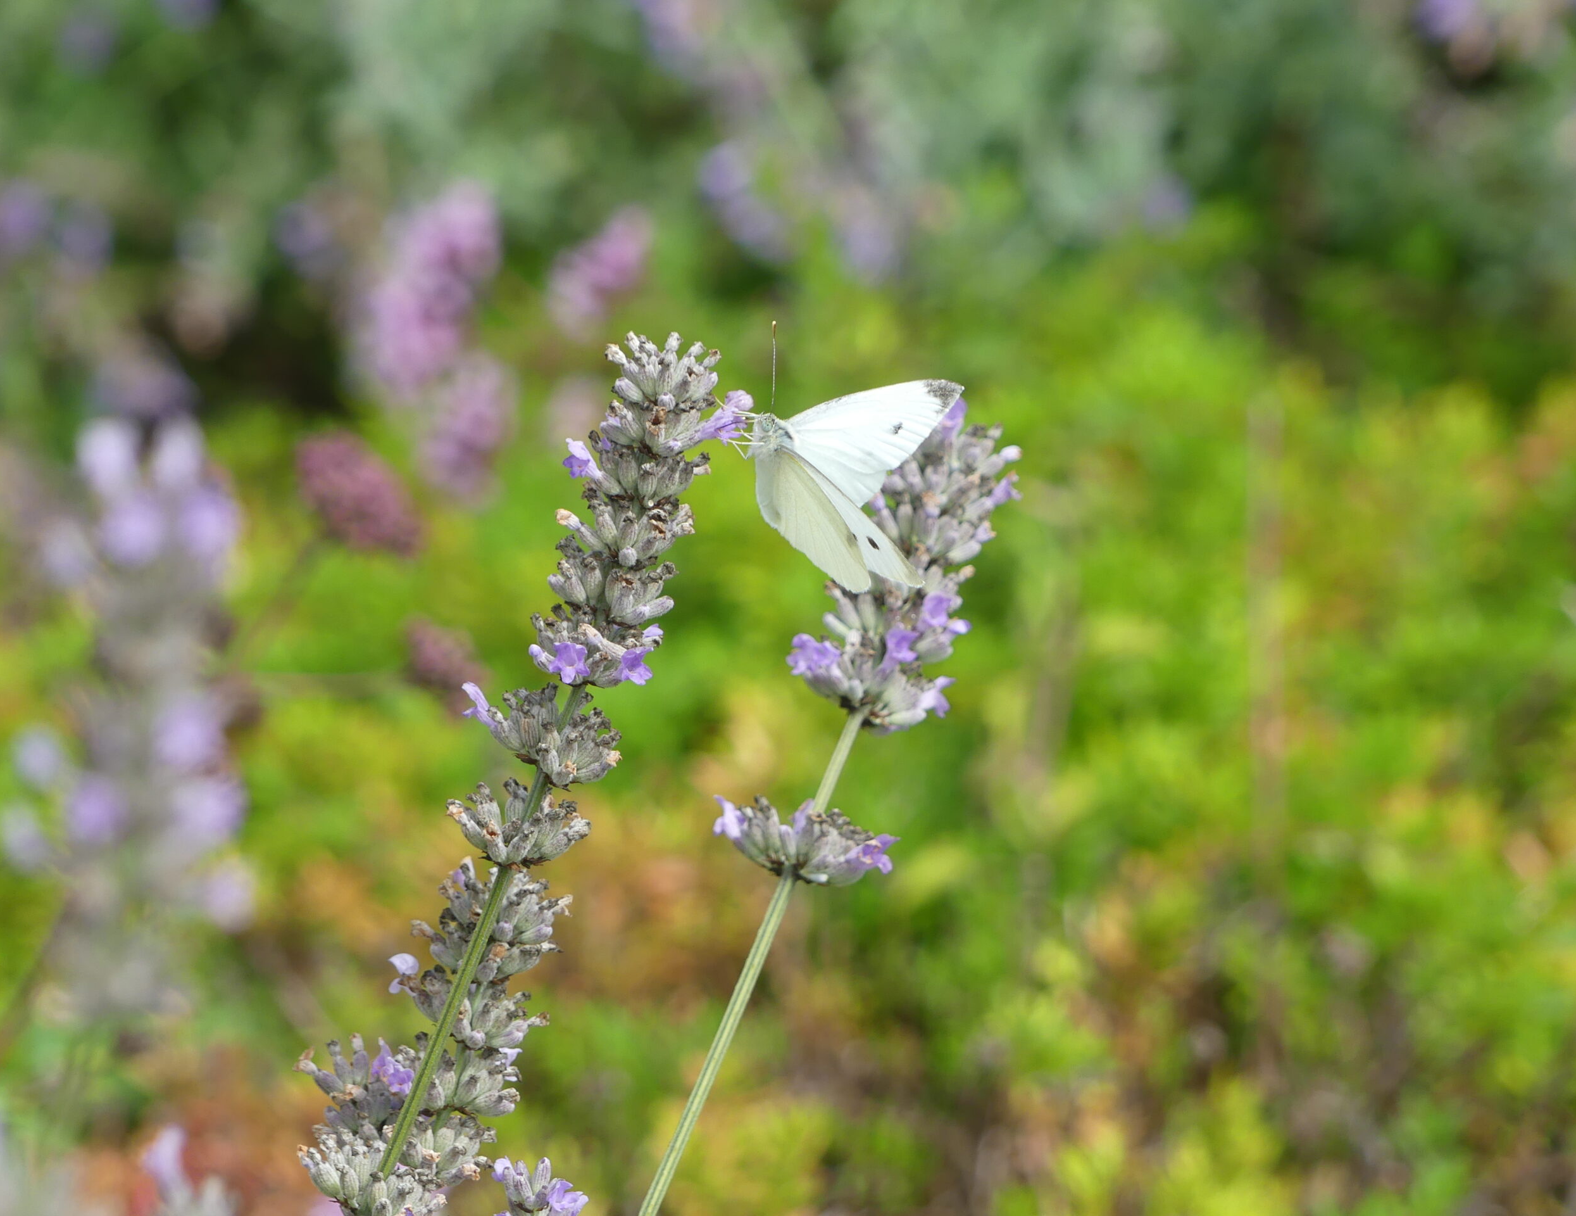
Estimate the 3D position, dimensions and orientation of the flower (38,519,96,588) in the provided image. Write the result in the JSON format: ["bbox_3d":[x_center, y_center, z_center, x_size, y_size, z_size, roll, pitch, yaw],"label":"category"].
[{"bbox_3d":[-0.079,-0.006,1.850,0.006,0.008,0.006,3,17,11],"label":"flower"}]

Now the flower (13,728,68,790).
[{"bbox_3d":[-0.082,0.017,1.850,0.006,0.007,0.006,3,17,11],"label":"flower"}]

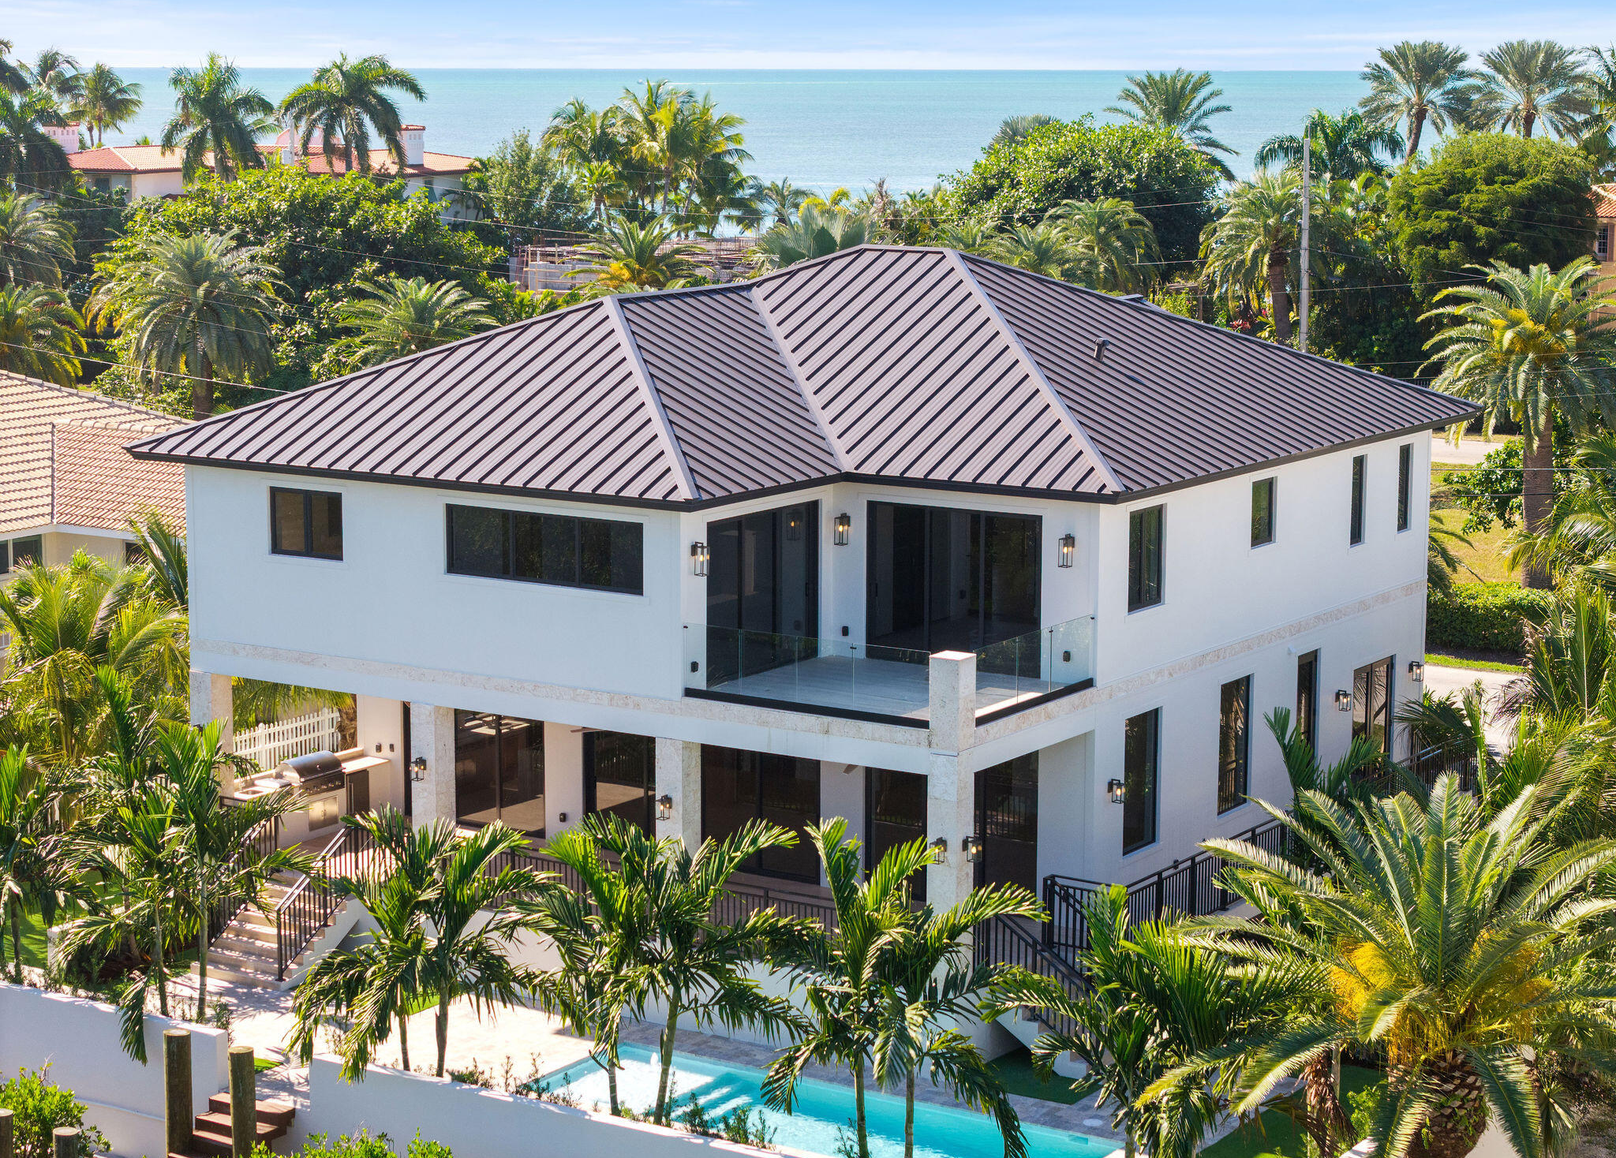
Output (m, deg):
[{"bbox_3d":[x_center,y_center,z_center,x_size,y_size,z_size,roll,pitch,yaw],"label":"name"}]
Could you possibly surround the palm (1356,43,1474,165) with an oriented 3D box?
[{"bbox_3d":[32.748,-20.970,176.879,6.446,15.999,6.446,2,9,10],"label":"palm"}]

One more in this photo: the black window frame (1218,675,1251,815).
[{"bbox_3d":[6.871,2.708,53.313,0.120,2.177,1.231,6,11,33],"label":"black window frame"}]

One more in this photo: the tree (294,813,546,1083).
[{"bbox_3d":[-5.428,5.121,45.865,3.574,3.829,3.200,-1,9,-7],"label":"tree"}]

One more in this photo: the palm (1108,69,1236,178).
[{"bbox_3d":[18.117,-18.249,164.155,6.739,14.507,6.739,1,9,6],"label":"palm"}]

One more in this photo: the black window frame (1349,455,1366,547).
[{"bbox_3d":[9.442,-1.367,56.656,0.120,1.554,0.625,6,11,33],"label":"black window frame"}]

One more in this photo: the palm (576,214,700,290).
[{"bbox_3d":[-7.686,-12.956,150.586,5.700,7.616,5.700,0,9,0],"label":"palm"}]

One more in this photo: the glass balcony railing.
[{"bbox_3d":[1.249,1.124,47.765,4.614,1.083,4.131,6,11,32],"label":"glass balcony railing"}]

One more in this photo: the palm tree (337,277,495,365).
[{"bbox_3d":[-12.450,-5.730,104.620,5.100,7.970,5.100,0,9,0],"label":"palm tree"}]

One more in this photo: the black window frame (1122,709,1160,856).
[{"bbox_3d":[5.129,3.139,51.018,0.120,2.176,1.196,6,11,33],"label":"black window frame"}]

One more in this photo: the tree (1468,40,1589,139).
[{"bbox_3d":[38.787,-20.960,176.878,6.582,16.018,6.582,2,9,12],"label":"tree"}]

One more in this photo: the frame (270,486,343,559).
[{"bbox_3d":[-7.901,-0.882,51.907,1.578,1.098,0.120,6,11,33],"label":"frame"}]

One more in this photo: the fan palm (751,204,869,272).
[{"bbox_3d":[0.153,-9.687,125.021,4.705,9.502,4.705,0,9,0],"label":"fan palm"}]

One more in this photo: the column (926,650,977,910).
[{"bbox_3d":[2.014,3.388,45.494,0.470,4.686,0.490,6,11,32],"label":"column"}]

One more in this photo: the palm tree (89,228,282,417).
[{"bbox_3d":[-20.875,-7.258,110.229,6.474,8.994,6.474,-2,9,-11],"label":"palm tree"}]

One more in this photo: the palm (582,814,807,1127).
[{"bbox_3d":[-1.542,5.249,43.757,2.919,4.259,2.900,0,9,-2],"label":"palm"}]

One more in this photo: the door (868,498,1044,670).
[{"bbox_3d":[2.287,0.146,50.548,3.133,2.507,0.150,6,11,33],"label":"door"}]

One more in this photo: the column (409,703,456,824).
[{"bbox_3d":[-5.912,3.489,51.747,0.497,3.123,0.488,6,11,33],"label":"column"}]

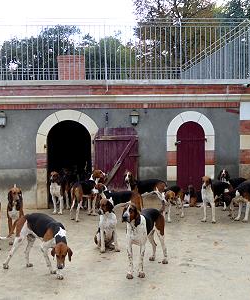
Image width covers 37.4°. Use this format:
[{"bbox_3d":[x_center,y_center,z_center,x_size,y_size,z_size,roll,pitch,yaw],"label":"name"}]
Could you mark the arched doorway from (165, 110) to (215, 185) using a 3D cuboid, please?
[{"bbox_3d":[1.392,0.186,7.933,1.037,2.006,0.200,-1,3,-3],"label":"arched doorway"}]

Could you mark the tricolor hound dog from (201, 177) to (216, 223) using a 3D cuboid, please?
[{"bbox_3d":[1.638,0.846,6.663,0.270,0.800,0.850,1,3,37],"label":"tricolor hound dog"}]

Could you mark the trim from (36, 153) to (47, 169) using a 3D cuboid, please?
[{"bbox_3d":[-1.717,0.232,7.705,0.225,0.325,0.120,-1,2,-3],"label":"trim"}]

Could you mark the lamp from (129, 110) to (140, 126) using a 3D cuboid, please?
[{"bbox_3d":[0.206,-0.648,7.585,0.203,0.326,0.230,-1,2,-3],"label":"lamp"}]

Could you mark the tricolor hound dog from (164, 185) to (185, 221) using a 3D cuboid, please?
[{"bbox_3d":[0.900,0.935,6.607,0.350,0.600,0.850,0,3,18],"label":"tricolor hound dog"}]

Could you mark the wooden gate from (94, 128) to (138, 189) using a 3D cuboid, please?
[{"bbox_3d":[-0.164,0.330,7.658,0.870,1.589,0.090,-1,2,-3],"label":"wooden gate"}]

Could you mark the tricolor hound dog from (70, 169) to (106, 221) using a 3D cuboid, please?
[{"bbox_3d":[-0.725,0.841,6.935,0.290,0.840,0.880,1,3,33],"label":"tricolor hound dog"}]

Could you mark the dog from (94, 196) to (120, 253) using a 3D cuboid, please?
[{"bbox_3d":[-0.242,0.966,4.985,0.340,0.710,0.560,-1,2,-9],"label":"dog"}]

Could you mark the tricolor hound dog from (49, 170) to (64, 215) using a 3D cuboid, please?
[{"bbox_3d":[-1.314,0.830,7.483,0.320,0.800,0.850,-1,2,7],"label":"tricolor hound dog"}]

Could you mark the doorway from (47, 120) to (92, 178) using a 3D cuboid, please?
[{"bbox_3d":[-1.163,0.301,7.859,0.920,1.843,0.250,-1,3,-3],"label":"doorway"}]

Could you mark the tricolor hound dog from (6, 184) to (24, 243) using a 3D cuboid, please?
[{"bbox_3d":[-1.640,0.930,5.503,0.290,0.780,0.820,-1,3,-14],"label":"tricolor hound dog"}]

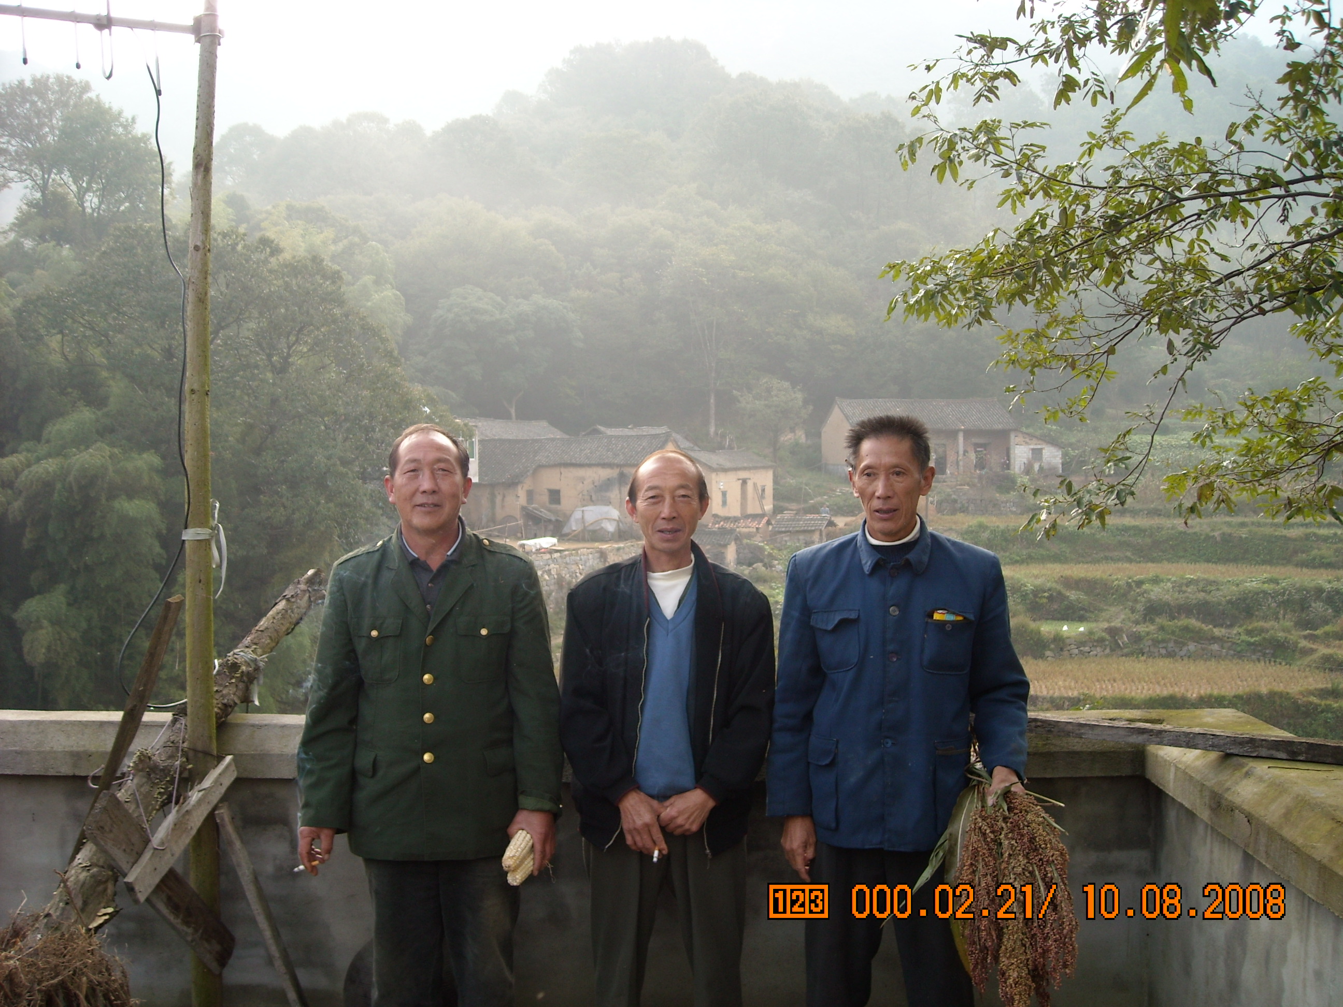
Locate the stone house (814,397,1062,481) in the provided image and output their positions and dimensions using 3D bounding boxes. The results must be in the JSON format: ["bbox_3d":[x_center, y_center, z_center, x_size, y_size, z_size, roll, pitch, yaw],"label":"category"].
[{"bbox_3d":[19.000,-4.750,96.500,15.300,5.800,7.400,0,0,-10],"label":"stone house"}]

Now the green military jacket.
[{"bbox_3d":[-0.543,0.427,3.050,0.580,0.745,0.290,0,0,-6],"label":"green military jacket"}]

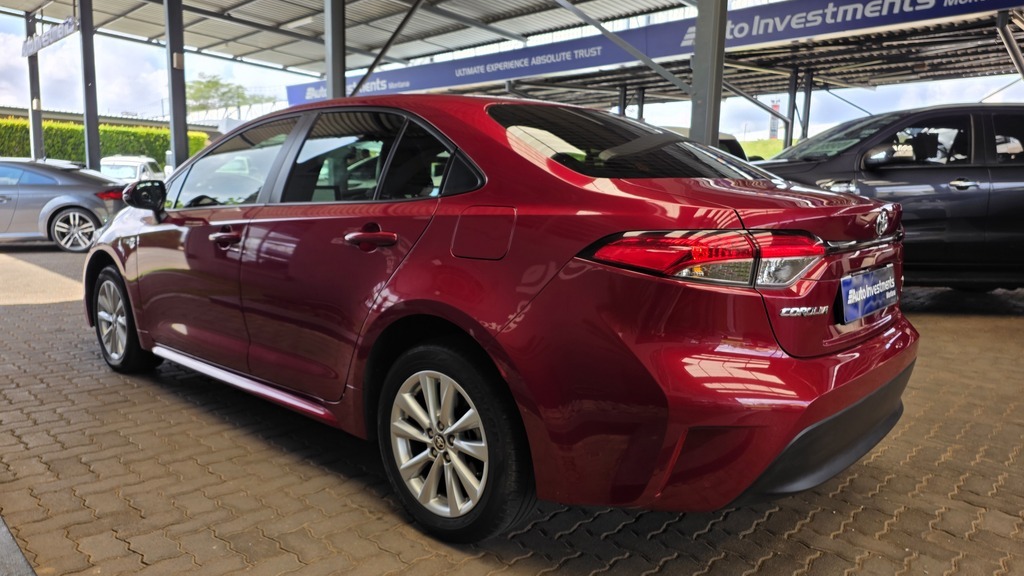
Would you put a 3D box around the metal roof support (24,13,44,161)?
[{"bbox_3d":[-11.440,-3.997,16.363,0.134,5.017,0.172,9,11,43],"label":"metal roof support"}]

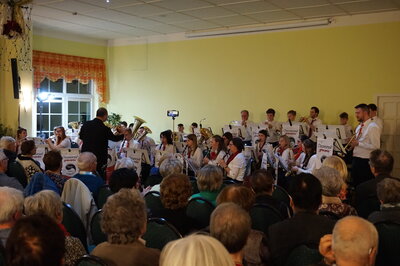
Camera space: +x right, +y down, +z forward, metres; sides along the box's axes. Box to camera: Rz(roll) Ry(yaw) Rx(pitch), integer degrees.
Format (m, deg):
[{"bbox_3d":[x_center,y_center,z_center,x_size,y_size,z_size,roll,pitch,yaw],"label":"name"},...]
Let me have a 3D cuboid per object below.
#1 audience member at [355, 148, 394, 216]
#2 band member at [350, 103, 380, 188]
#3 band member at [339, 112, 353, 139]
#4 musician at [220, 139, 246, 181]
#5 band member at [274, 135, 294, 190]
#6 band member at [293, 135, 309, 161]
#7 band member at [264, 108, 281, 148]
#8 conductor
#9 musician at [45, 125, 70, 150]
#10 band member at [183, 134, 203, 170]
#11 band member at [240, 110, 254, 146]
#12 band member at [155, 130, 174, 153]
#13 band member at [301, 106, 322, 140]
[{"bbox_3d":[1.589,0.805,4.426,0.550,1.333,0.820,0,3,-12],"label":"audience member"},{"bbox_3d":[2.310,0.496,6.580,0.420,1.810,0.520,0,3,-20],"label":"band member"},{"bbox_3d":[2.877,0.444,9.275,0.400,1.690,0.460,-1,3,-41],"label":"band member"},{"bbox_3d":[0.398,0.718,6.973,0.720,1.270,0.500,0,3,-22],"label":"musician"},{"bbox_3d":[1.361,0.684,8.189,0.720,1.260,0.500,-1,3,-34],"label":"band member"},{"bbox_3d":[1.521,0.681,7.659,0.780,1.283,0.520,-1,3,-23],"label":"band member"},{"bbox_3d":[1.327,0.410,8.753,0.520,1.719,0.450,2,3,23],"label":"band member"},{"bbox_3d":[-1.484,0.451,7.426,0.600,1.709,0.580,2,3,30],"label":"conductor"},{"bbox_3d":[-2.571,0.575,8.185,0.580,1.371,0.780,2,3,23],"label":"musician"},{"bbox_3d":[-0.301,0.664,7.756,0.780,1.275,0.520,-1,3,-26],"label":"band member"},{"bbox_3d":[1.038,0.351,10.461,0.500,1.710,0.400,2,3,25],"label":"band member"},{"bbox_3d":[-0.770,0.603,9.001,0.500,1.280,0.720,3,3,37],"label":"band member"},{"bbox_3d":[2.019,0.409,8.502,0.550,1.757,0.500,3,3,41],"label":"band member"}]

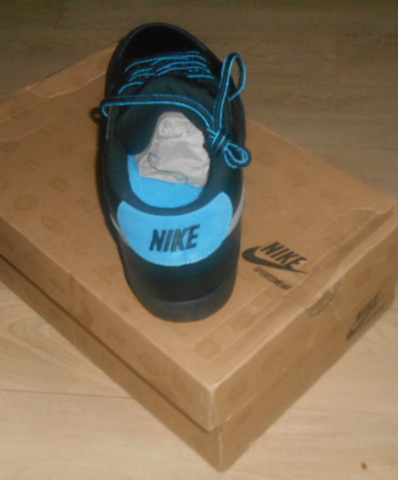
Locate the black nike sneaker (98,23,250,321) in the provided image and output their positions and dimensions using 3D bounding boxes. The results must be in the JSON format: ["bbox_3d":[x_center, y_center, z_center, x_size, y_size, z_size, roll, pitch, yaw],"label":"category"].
[{"bbox_3d":[-0.018,-0.092,0.640,0.112,0.108,0.304,-2,47,-2],"label":"black nike sneaker"}]

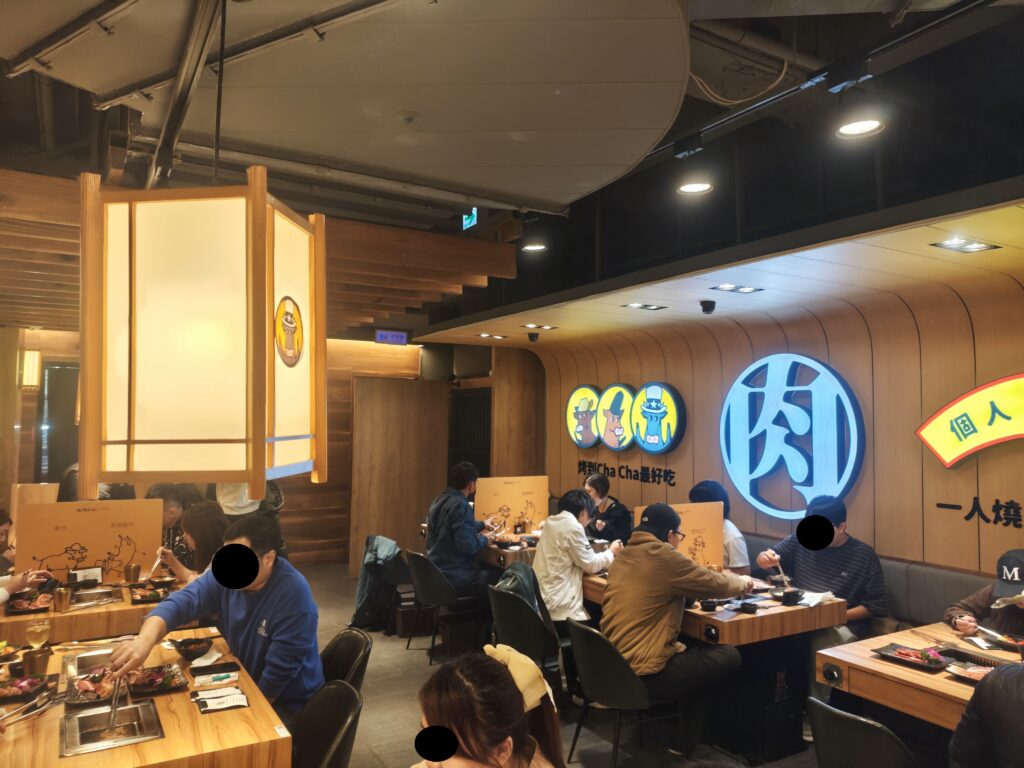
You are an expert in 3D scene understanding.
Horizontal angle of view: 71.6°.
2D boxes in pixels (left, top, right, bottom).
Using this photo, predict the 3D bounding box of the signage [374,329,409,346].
[{"bbox_3d":[-1.200,-0.456,6.991,0.340,0.170,0.060,3,-4,-31],"label":"signage"}]

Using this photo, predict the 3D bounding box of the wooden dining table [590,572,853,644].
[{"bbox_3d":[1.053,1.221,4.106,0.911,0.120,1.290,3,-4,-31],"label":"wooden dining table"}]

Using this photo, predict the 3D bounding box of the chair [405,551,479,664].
[{"bbox_3d":[-0.495,1.562,5.160,0.540,0.770,0.500,3,-4,-31],"label":"chair"}]

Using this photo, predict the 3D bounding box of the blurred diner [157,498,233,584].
[{"bbox_3d":[-1.725,1.252,3.928,0.560,1.220,0.500,3,-4,-31],"label":"blurred diner"}]

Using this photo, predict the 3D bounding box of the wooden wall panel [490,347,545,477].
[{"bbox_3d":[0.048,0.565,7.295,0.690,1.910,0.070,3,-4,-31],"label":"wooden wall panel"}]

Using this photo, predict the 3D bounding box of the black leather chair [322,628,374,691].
[{"bbox_3d":[-0.911,1.433,2.903,0.550,0.770,0.500,3,-4,-31],"label":"black leather chair"}]

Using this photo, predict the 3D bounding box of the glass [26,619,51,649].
[{"bbox_3d":[-1.779,0.962,2.672,0.085,0.160,0.085,3,-4,-31],"label":"glass"}]

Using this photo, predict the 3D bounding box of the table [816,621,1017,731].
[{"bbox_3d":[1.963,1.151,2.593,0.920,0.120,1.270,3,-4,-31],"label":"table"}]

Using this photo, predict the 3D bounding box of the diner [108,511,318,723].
[{"bbox_3d":[-1.082,1.158,2.684,0.770,1.290,0.640,3,-4,-31],"label":"diner"}]

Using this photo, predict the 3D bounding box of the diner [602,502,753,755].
[{"bbox_3d":[0.781,1.233,3.562,0.850,1.290,0.540,3,-4,-31],"label":"diner"}]

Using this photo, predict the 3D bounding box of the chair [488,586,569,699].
[{"bbox_3d":[0.193,1.503,3.895,0.550,0.770,0.500,3,-4,-31],"label":"chair"}]

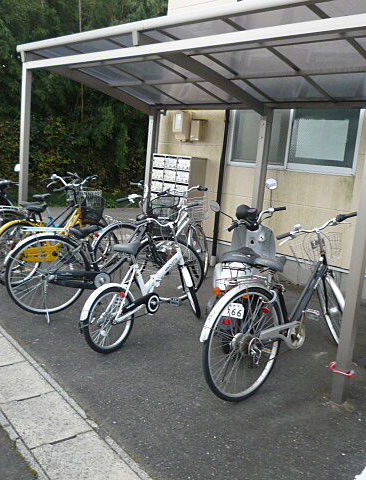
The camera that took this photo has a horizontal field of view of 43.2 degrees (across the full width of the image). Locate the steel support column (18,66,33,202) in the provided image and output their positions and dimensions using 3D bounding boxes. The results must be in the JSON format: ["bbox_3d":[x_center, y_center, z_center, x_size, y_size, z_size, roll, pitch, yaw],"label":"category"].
[{"bbox_3d":[-1.758,-0.795,5.122,0.080,2.199,0.080,14,13,41],"label":"steel support column"}]

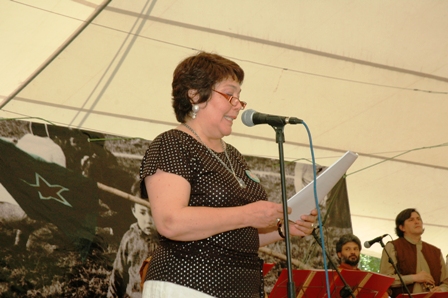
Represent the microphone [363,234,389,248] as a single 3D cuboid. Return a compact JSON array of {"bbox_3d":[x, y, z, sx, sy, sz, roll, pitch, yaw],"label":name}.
[{"bbox_3d":[1.119,0.669,7.500,0.200,0.055,0.052,-29,-19,20],"label":"microphone"}]

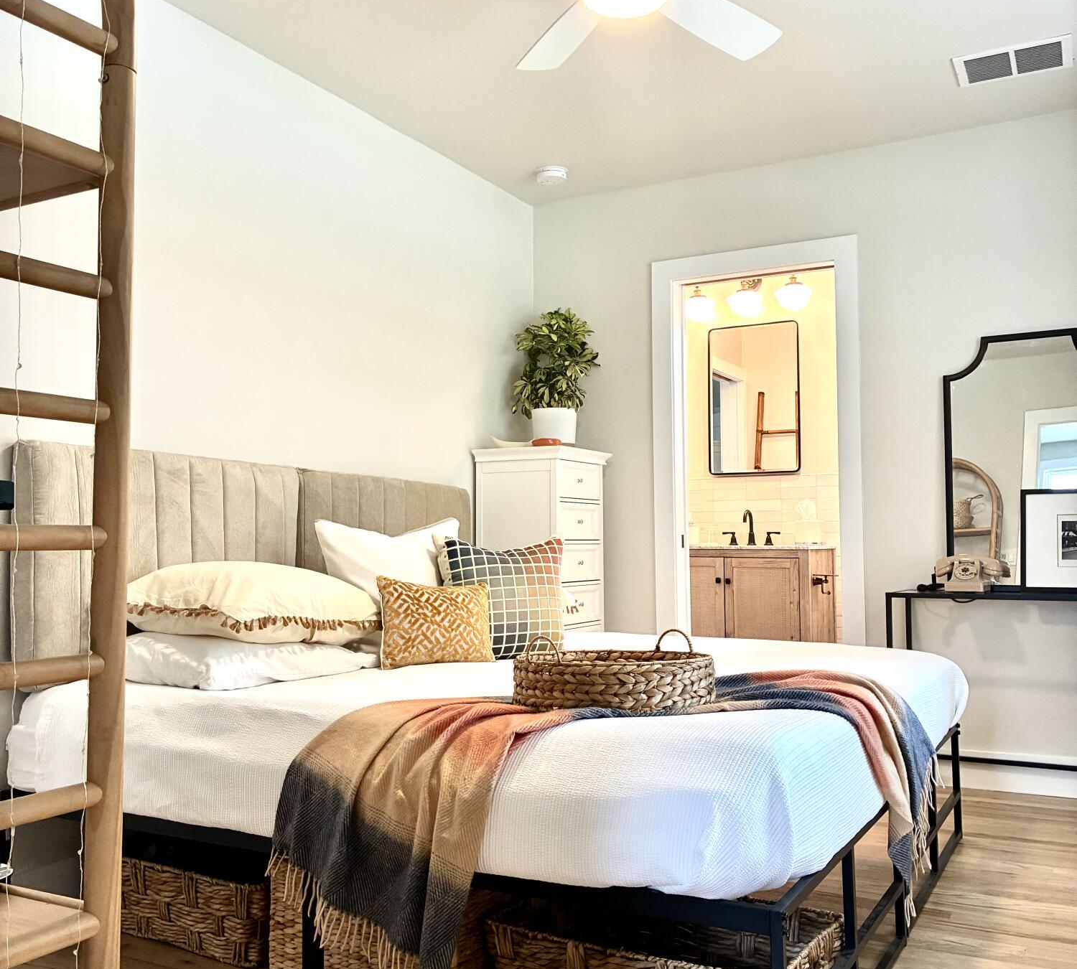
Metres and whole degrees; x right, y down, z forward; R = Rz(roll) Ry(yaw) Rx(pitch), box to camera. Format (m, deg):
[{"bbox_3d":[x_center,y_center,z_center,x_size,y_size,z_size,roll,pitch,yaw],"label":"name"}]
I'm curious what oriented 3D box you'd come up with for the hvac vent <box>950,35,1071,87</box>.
[{"bbox_3d":[1.576,-1.391,3.577,0.355,0.020,0.260,-2,-4,29],"label":"hvac vent"}]

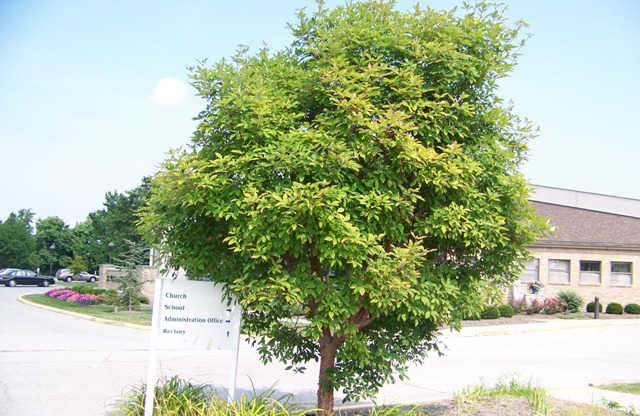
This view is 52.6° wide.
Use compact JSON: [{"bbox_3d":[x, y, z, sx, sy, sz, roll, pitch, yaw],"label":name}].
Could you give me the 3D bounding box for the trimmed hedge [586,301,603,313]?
[{"bbox_3d":[15.299,5.513,36.000,0.900,0.660,0.900,2,-6,0],"label":"trimmed hedge"}]

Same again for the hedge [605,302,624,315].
[{"bbox_3d":[15.956,5.436,35.000,0.950,0.660,0.950,2,-6,0],"label":"hedge"}]

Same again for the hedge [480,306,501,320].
[{"bbox_3d":[7.611,4.695,28.800,0.900,0.620,0.900,2,-6,0],"label":"hedge"}]

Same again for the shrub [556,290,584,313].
[{"bbox_3d":[13.522,5.084,35.000,1.350,1.180,1.300,2,-6,0],"label":"shrub"}]

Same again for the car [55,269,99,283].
[{"bbox_3d":[-27.617,7.765,74.000,4.600,1.570,1.800,7,-8,-38],"label":"car"}]

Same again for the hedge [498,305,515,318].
[{"bbox_3d":[8.637,4.798,30.000,0.800,0.620,0.800,2,-6,0],"label":"hedge"}]

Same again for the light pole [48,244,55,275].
[{"bbox_3d":[-34.828,6.919,84.000,0.580,4.200,0.580,2,-6,0],"label":"light pole"}]

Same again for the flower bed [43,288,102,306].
[{"bbox_3d":[-10.926,3.983,28.800,2.100,0.450,6.300,6,-7,-31],"label":"flower bed"}]

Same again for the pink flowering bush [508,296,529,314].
[{"bbox_3d":[10.062,4.942,32.800,1.000,0.920,0.950,2,-6,0],"label":"pink flowering bush"}]

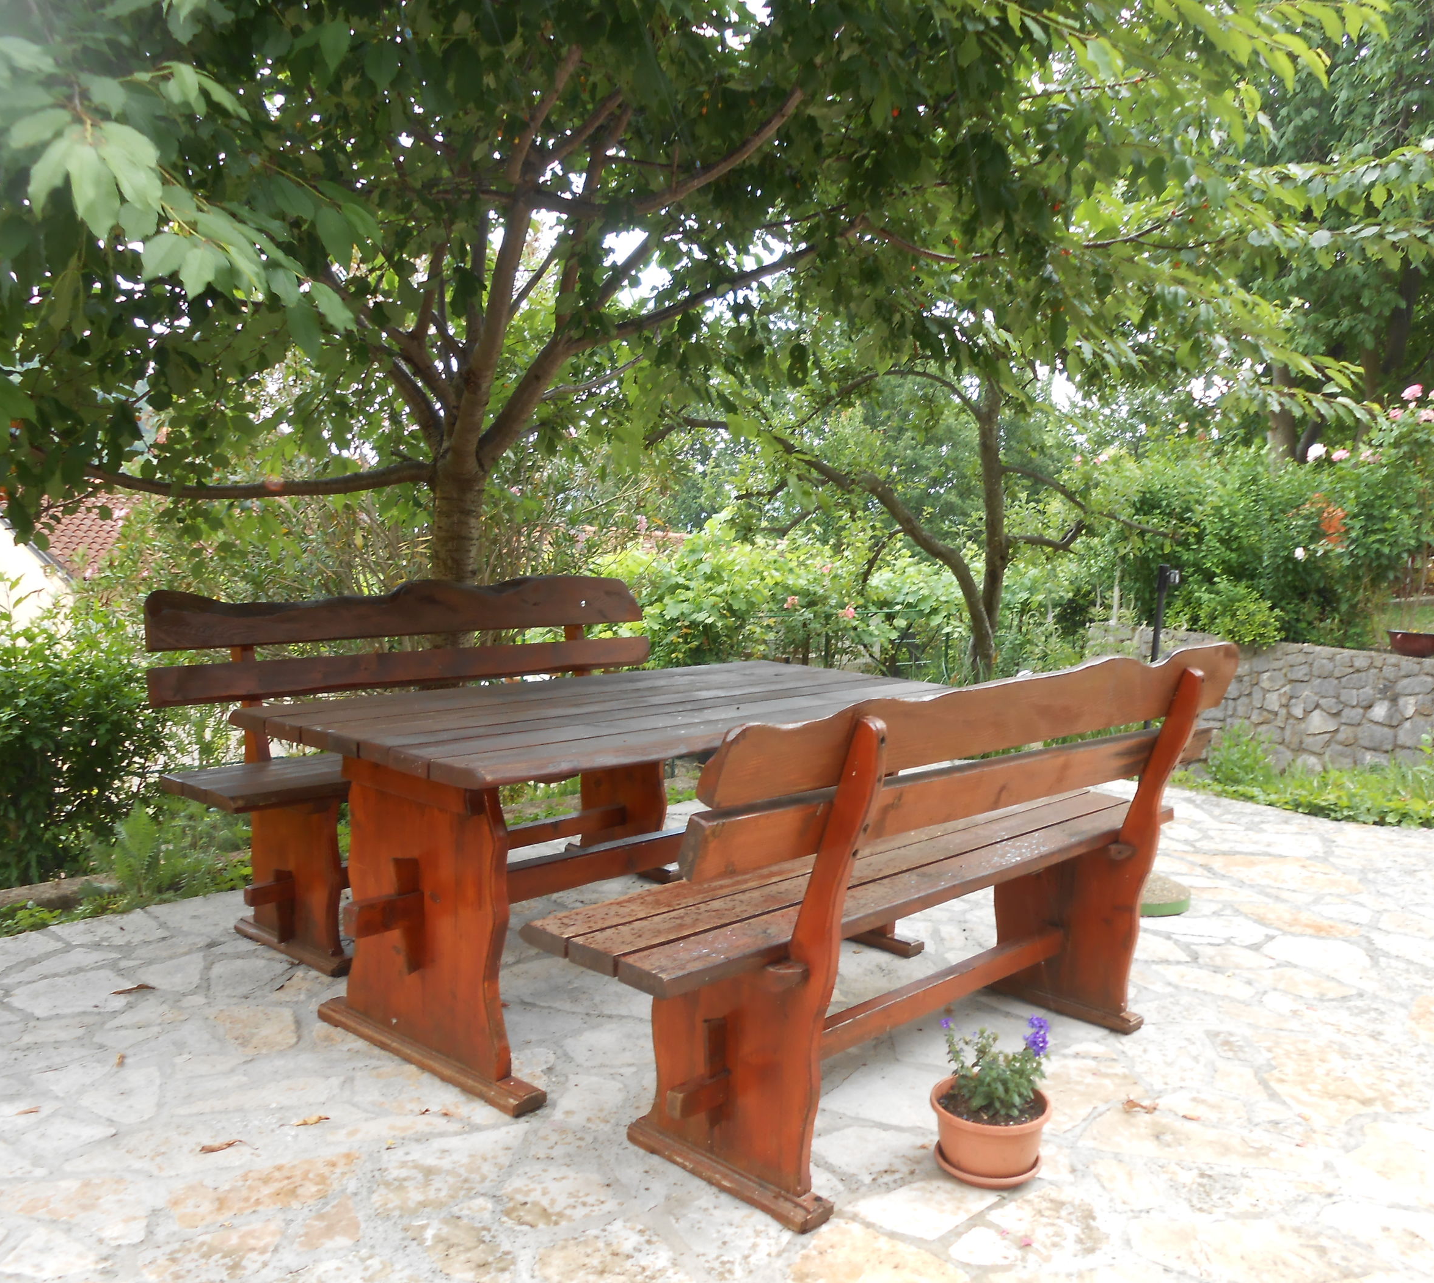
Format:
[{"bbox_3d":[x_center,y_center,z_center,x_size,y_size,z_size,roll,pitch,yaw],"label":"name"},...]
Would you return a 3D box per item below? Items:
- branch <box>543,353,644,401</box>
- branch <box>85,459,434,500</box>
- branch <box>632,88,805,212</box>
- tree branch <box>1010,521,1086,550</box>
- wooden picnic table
[{"bbox_3d":[-0.491,-1.048,5.100,0.410,0.180,0.180,3,6,0],"label":"branch"},{"bbox_3d":[-1.715,-0.607,4.800,1.330,0.160,0.220,4,6,11],"label":"branch"},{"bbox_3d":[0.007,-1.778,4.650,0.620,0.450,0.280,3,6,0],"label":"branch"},{"bbox_3d":[2.012,-0.645,7.800,0.470,0.170,0.200,3,6,0],"label":"tree branch"},{"bbox_3d":[-0.133,0.538,3.441,0.960,0.760,1.970,8,8,41],"label":"wooden picnic table"}]

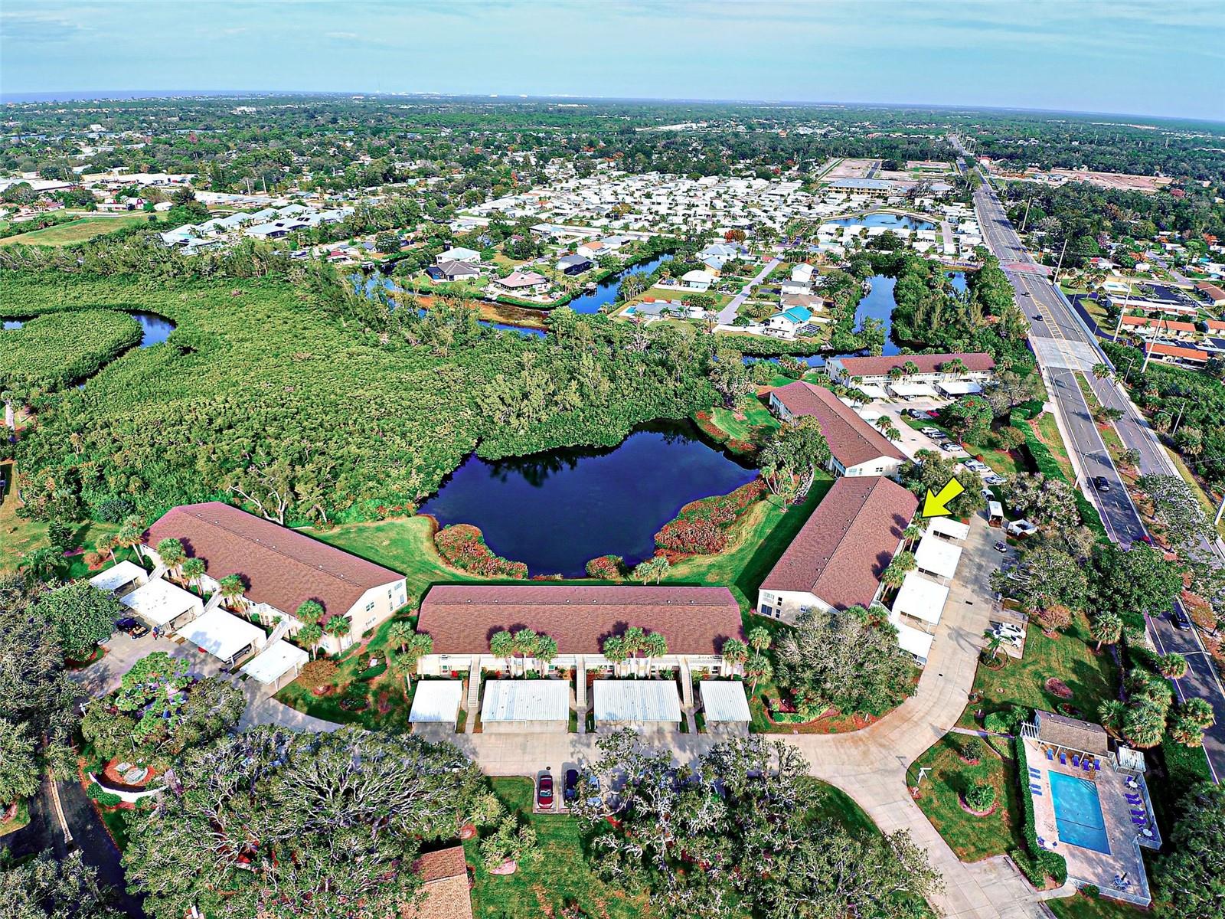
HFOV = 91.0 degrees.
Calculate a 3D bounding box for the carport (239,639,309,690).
[{"bbox_3d":[-54.045,33.345,96.962,6.630,2.550,7.030,16,34,23],"label":"carport"}]

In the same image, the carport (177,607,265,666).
[{"bbox_3d":[-65.856,30.125,101.874,12.900,2.700,7.000,15,33,22],"label":"carport"}]

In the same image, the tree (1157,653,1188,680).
[{"bbox_3d":[89.516,34.076,96.778,4.700,6.400,4.700,1,31,0],"label":"tree"}]

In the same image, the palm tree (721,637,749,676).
[{"bbox_3d":[19.397,32.255,96.063,4.300,8.100,4.300,1,30,0],"label":"palm tree"}]

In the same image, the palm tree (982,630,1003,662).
[{"bbox_3d":[64.535,31.487,101.935,3.700,5.200,3.700,1,30,0],"label":"palm tree"}]

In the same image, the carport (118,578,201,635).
[{"bbox_3d":[-80.197,26.192,107.887,12.700,2.550,6.770,15,34,22],"label":"carport"}]

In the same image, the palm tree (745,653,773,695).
[{"bbox_3d":[22.618,33.823,93.351,4.500,8.100,4.500,1,31,0],"label":"palm tree"}]

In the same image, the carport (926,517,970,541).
[{"bbox_3d":[72.382,15.682,130.232,7.300,2.550,6.100,20,36,28],"label":"carport"}]

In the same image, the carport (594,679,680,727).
[{"bbox_3d":[3.648,37.602,91.849,12.840,2.550,7.100,0,31,-1],"label":"carport"}]

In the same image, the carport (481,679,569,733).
[{"bbox_3d":[-13.082,37.429,91.583,12.790,2.550,6.890,0,31,-2],"label":"carport"}]

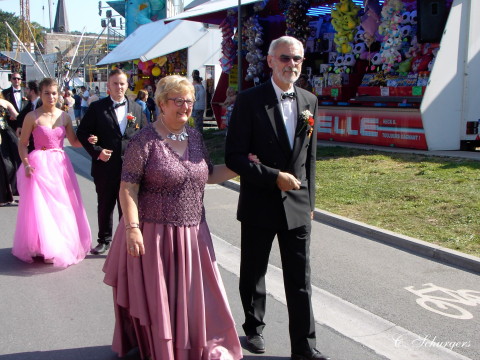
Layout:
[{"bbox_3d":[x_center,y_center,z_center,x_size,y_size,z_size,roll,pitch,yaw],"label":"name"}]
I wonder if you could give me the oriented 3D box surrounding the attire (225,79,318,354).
[{"bbox_3d":[0.185,0.193,3.923,0.560,1.541,0.420,-4,8,-30],"label":"attire"}]

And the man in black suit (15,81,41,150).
[{"bbox_3d":[-2.891,-0.542,9.606,0.580,1.712,0.400,-3,8,-22],"label":"man in black suit"}]

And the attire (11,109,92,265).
[{"bbox_3d":[-1.752,0.051,6.333,0.700,1.335,0.660,-3,8,-24],"label":"attire"}]

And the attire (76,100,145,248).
[{"bbox_3d":[-1.227,-0.077,6.489,0.620,1.430,0.400,-3,8,-25],"label":"attire"}]

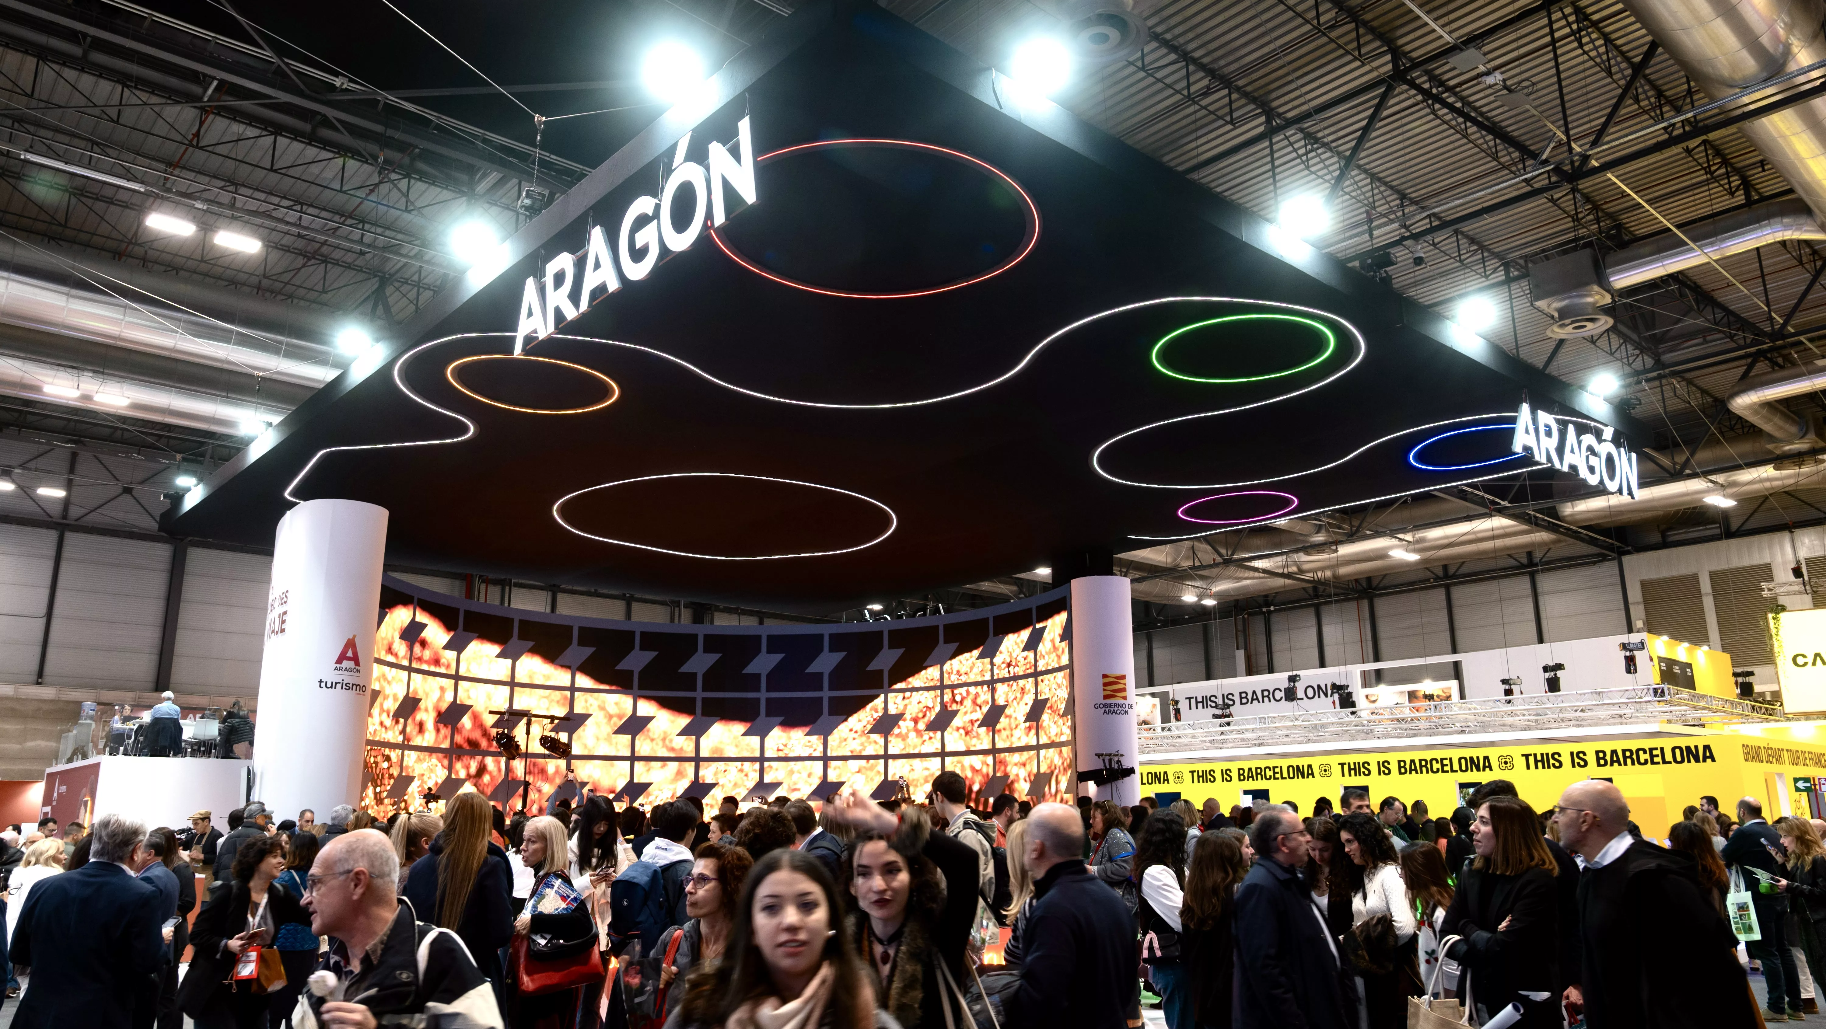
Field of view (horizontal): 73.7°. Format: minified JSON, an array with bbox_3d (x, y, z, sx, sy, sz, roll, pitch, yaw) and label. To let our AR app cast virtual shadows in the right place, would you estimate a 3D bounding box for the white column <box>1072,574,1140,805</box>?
[{"bbox_3d":[2.590,3.138,15.950,0.783,4.641,0.783,11,-18,-40],"label":"white column"}]

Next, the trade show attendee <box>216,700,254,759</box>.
[{"bbox_3d":[-12.832,4.103,23.100,0.750,1.300,0.520,-14,-19,42],"label":"trade show attendee"}]

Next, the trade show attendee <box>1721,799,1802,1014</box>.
[{"bbox_3d":[7.095,3.274,10.227,0.560,1.760,0.420,5,-15,-22],"label":"trade show attendee"}]

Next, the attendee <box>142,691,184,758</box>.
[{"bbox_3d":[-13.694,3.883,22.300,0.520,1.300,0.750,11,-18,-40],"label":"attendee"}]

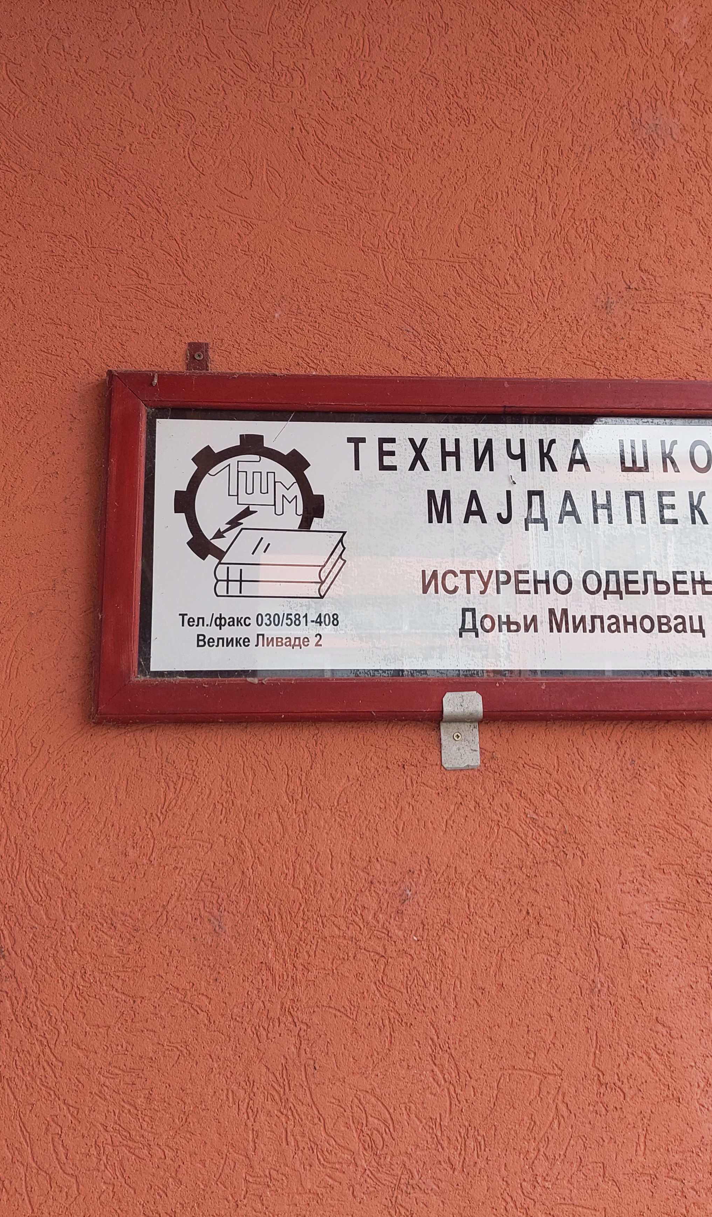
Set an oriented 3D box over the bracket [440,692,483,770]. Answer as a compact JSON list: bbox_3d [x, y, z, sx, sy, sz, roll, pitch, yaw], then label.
[{"bbox_3d":[0.095,0.111,1.012,0.036,0.065,0.038,0,-14,-4],"label":"bracket"}]

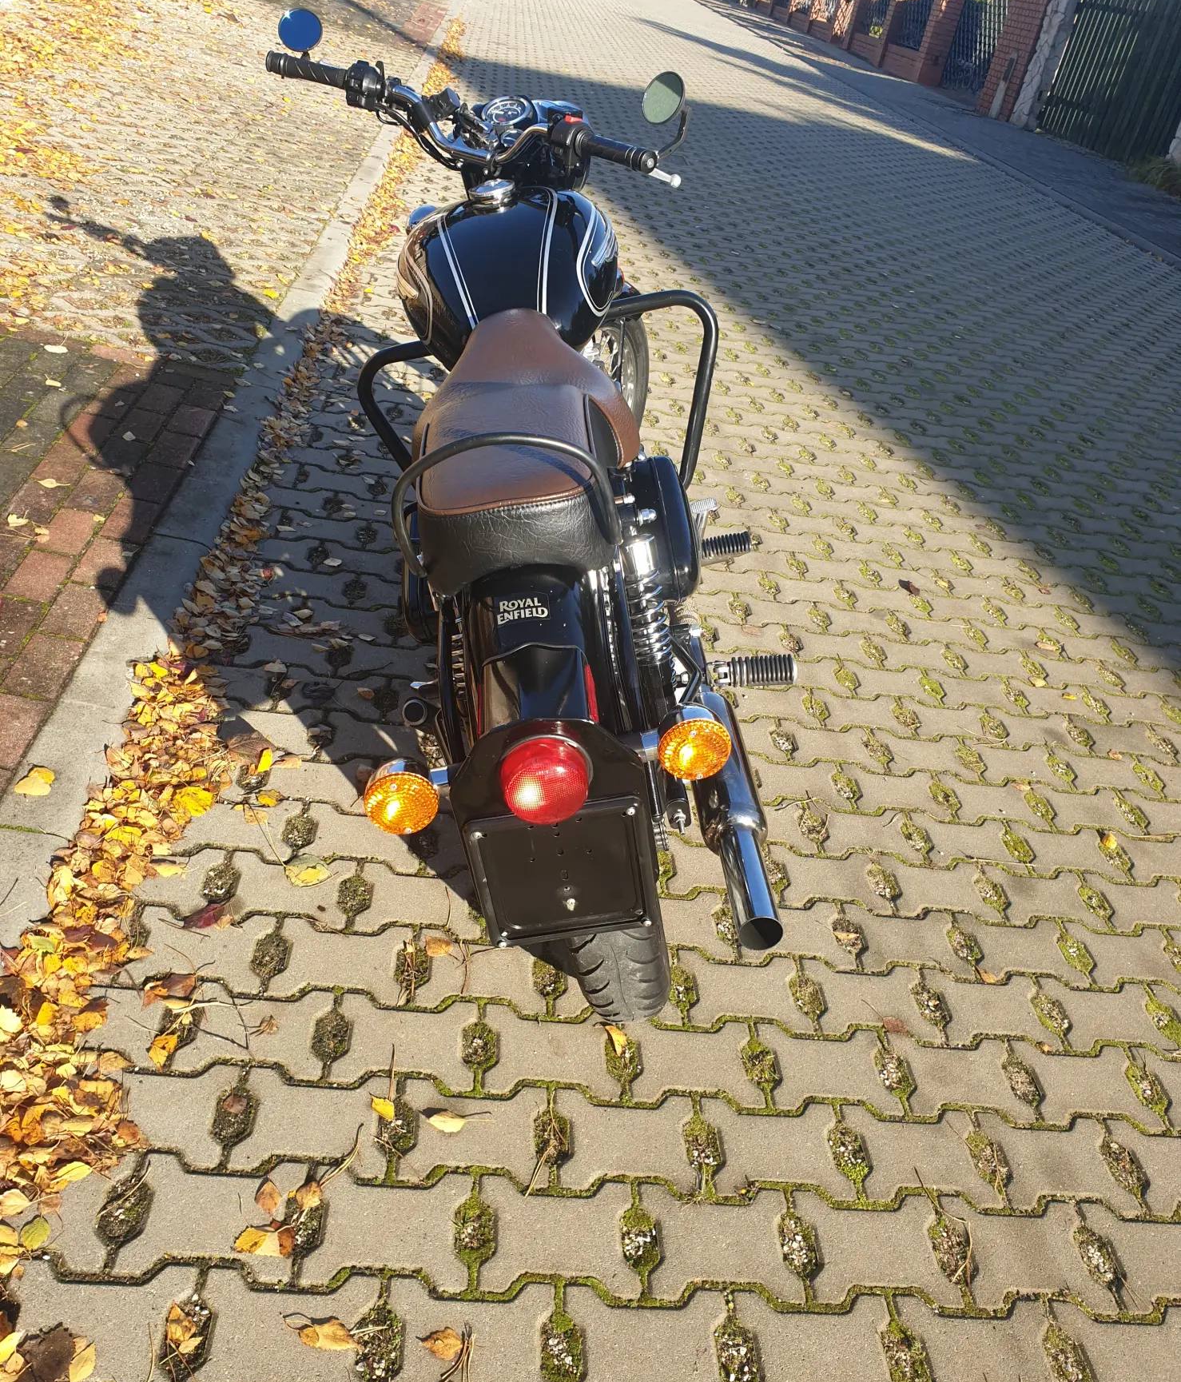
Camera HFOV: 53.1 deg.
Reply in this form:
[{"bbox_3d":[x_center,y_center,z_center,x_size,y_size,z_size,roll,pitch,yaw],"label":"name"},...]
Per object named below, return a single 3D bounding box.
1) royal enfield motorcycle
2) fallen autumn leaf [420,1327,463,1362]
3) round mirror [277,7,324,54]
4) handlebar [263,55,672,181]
[{"bbox_3d":[-0.111,-0.432,2.010,0.845,1.220,2.130,-2,34,-2],"label":"royal enfield motorcycle"},{"bbox_3d":[-0.163,0.715,1.299,0.045,0.012,0.037,7,33,-6],"label":"fallen autumn leaf"},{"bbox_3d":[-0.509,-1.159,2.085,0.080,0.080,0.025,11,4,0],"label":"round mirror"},{"bbox_3d":[-0.213,-0.948,1.995,0.770,0.125,0.200,23,35,20],"label":"handlebar"}]

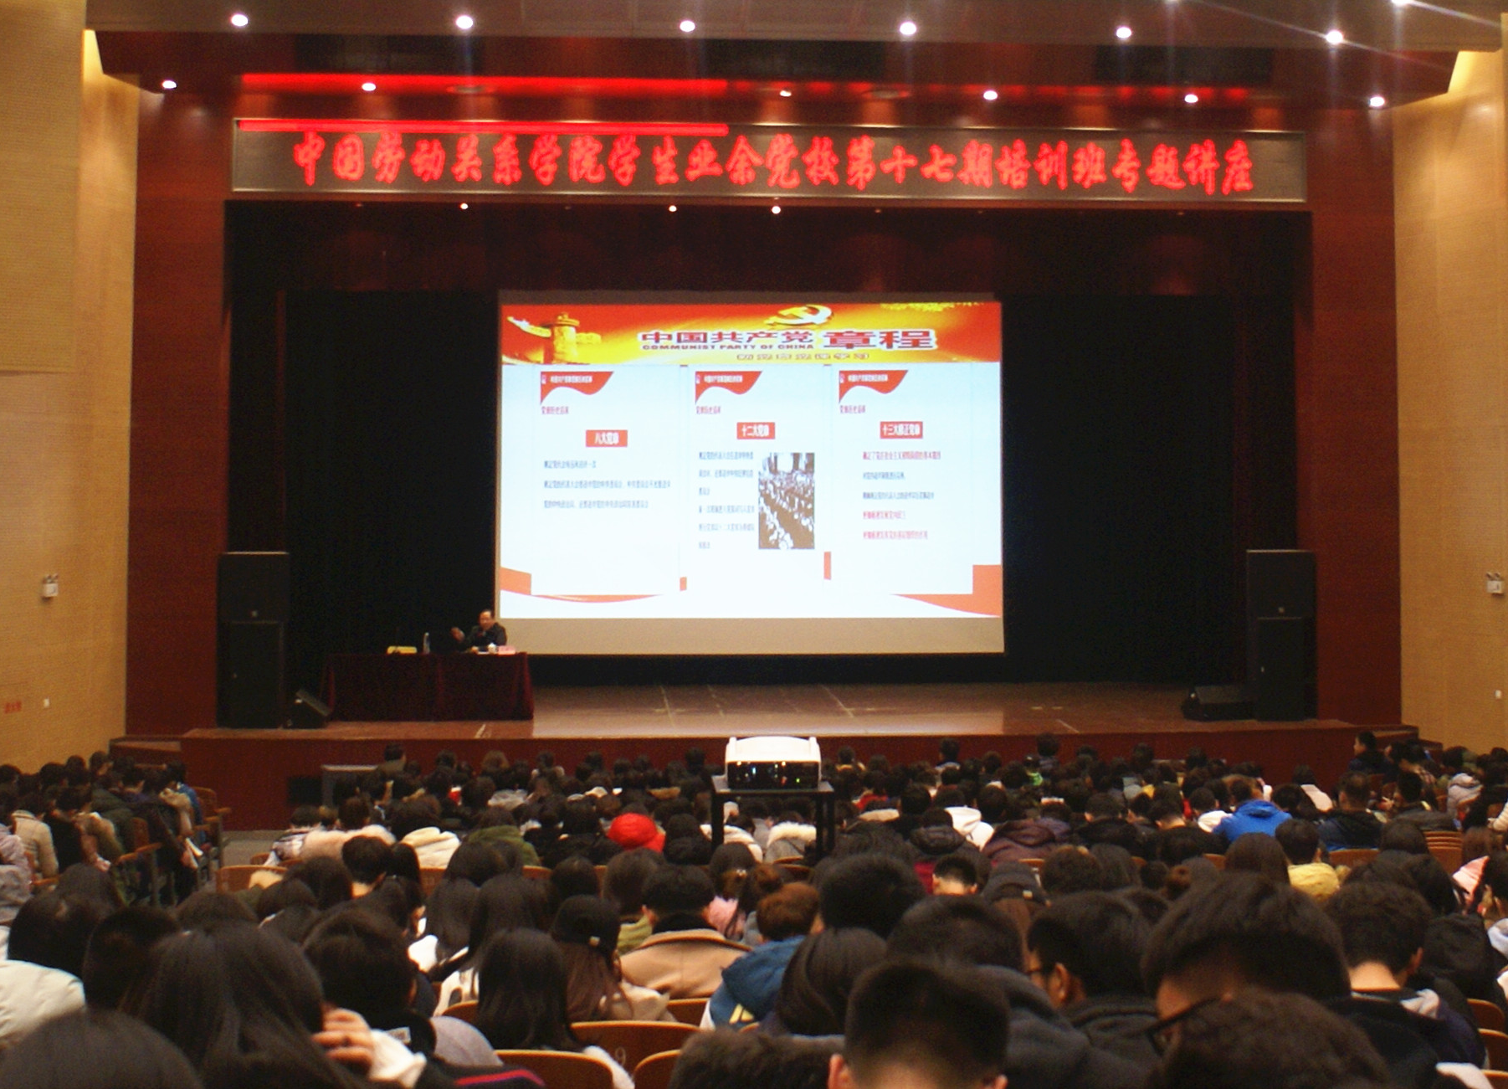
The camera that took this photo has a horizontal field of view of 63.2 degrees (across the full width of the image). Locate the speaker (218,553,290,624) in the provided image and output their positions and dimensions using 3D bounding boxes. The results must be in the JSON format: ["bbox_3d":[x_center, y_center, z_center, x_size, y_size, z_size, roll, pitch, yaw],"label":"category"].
[{"bbox_3d":[-5.460,0.477,13.476,0.700,0.760,0.560,0,-2,-10],"label":"speaker"}]

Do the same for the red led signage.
[{"bbox_3d":[0.290,-4.330,13.830,12.100,0.800,0.150,0,-2,-2],"label":"red led signage"}]

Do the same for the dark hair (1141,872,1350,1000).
[{"bbox_3d":[0.526,0.431,1.310,0.200,0.180,0.235,2,-3,-37],"label":"dark hair"}]

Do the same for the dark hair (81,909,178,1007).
[{"bbox_3d":[-1.042,0.700,2.060,0.185,0.190,0.215,0,-2,-2],"label":"dark hair"}]

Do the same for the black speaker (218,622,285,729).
[{"bbox_3d":[-5.478,1.427,13.495,0.640,1.140,0.600,0,-2,-10],"label":"black speaker"}]

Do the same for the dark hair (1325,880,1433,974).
[{"bbox_3d":[1.071,0.659,2.100,0.190,0.175,0.210,0,-2,-7],"label":"dark hair"}]

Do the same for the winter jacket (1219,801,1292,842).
[{"bbox_3d":[2.957,1.798,7.250,0.500,0.580,0.420,0,-2,-2],"label":"winter jacket"}]

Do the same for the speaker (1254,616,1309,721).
[{"bbox_3d":[5.947,1.410,13.998,0.600,1.140,0.600,0,-2,6],"label":"speaker"}]

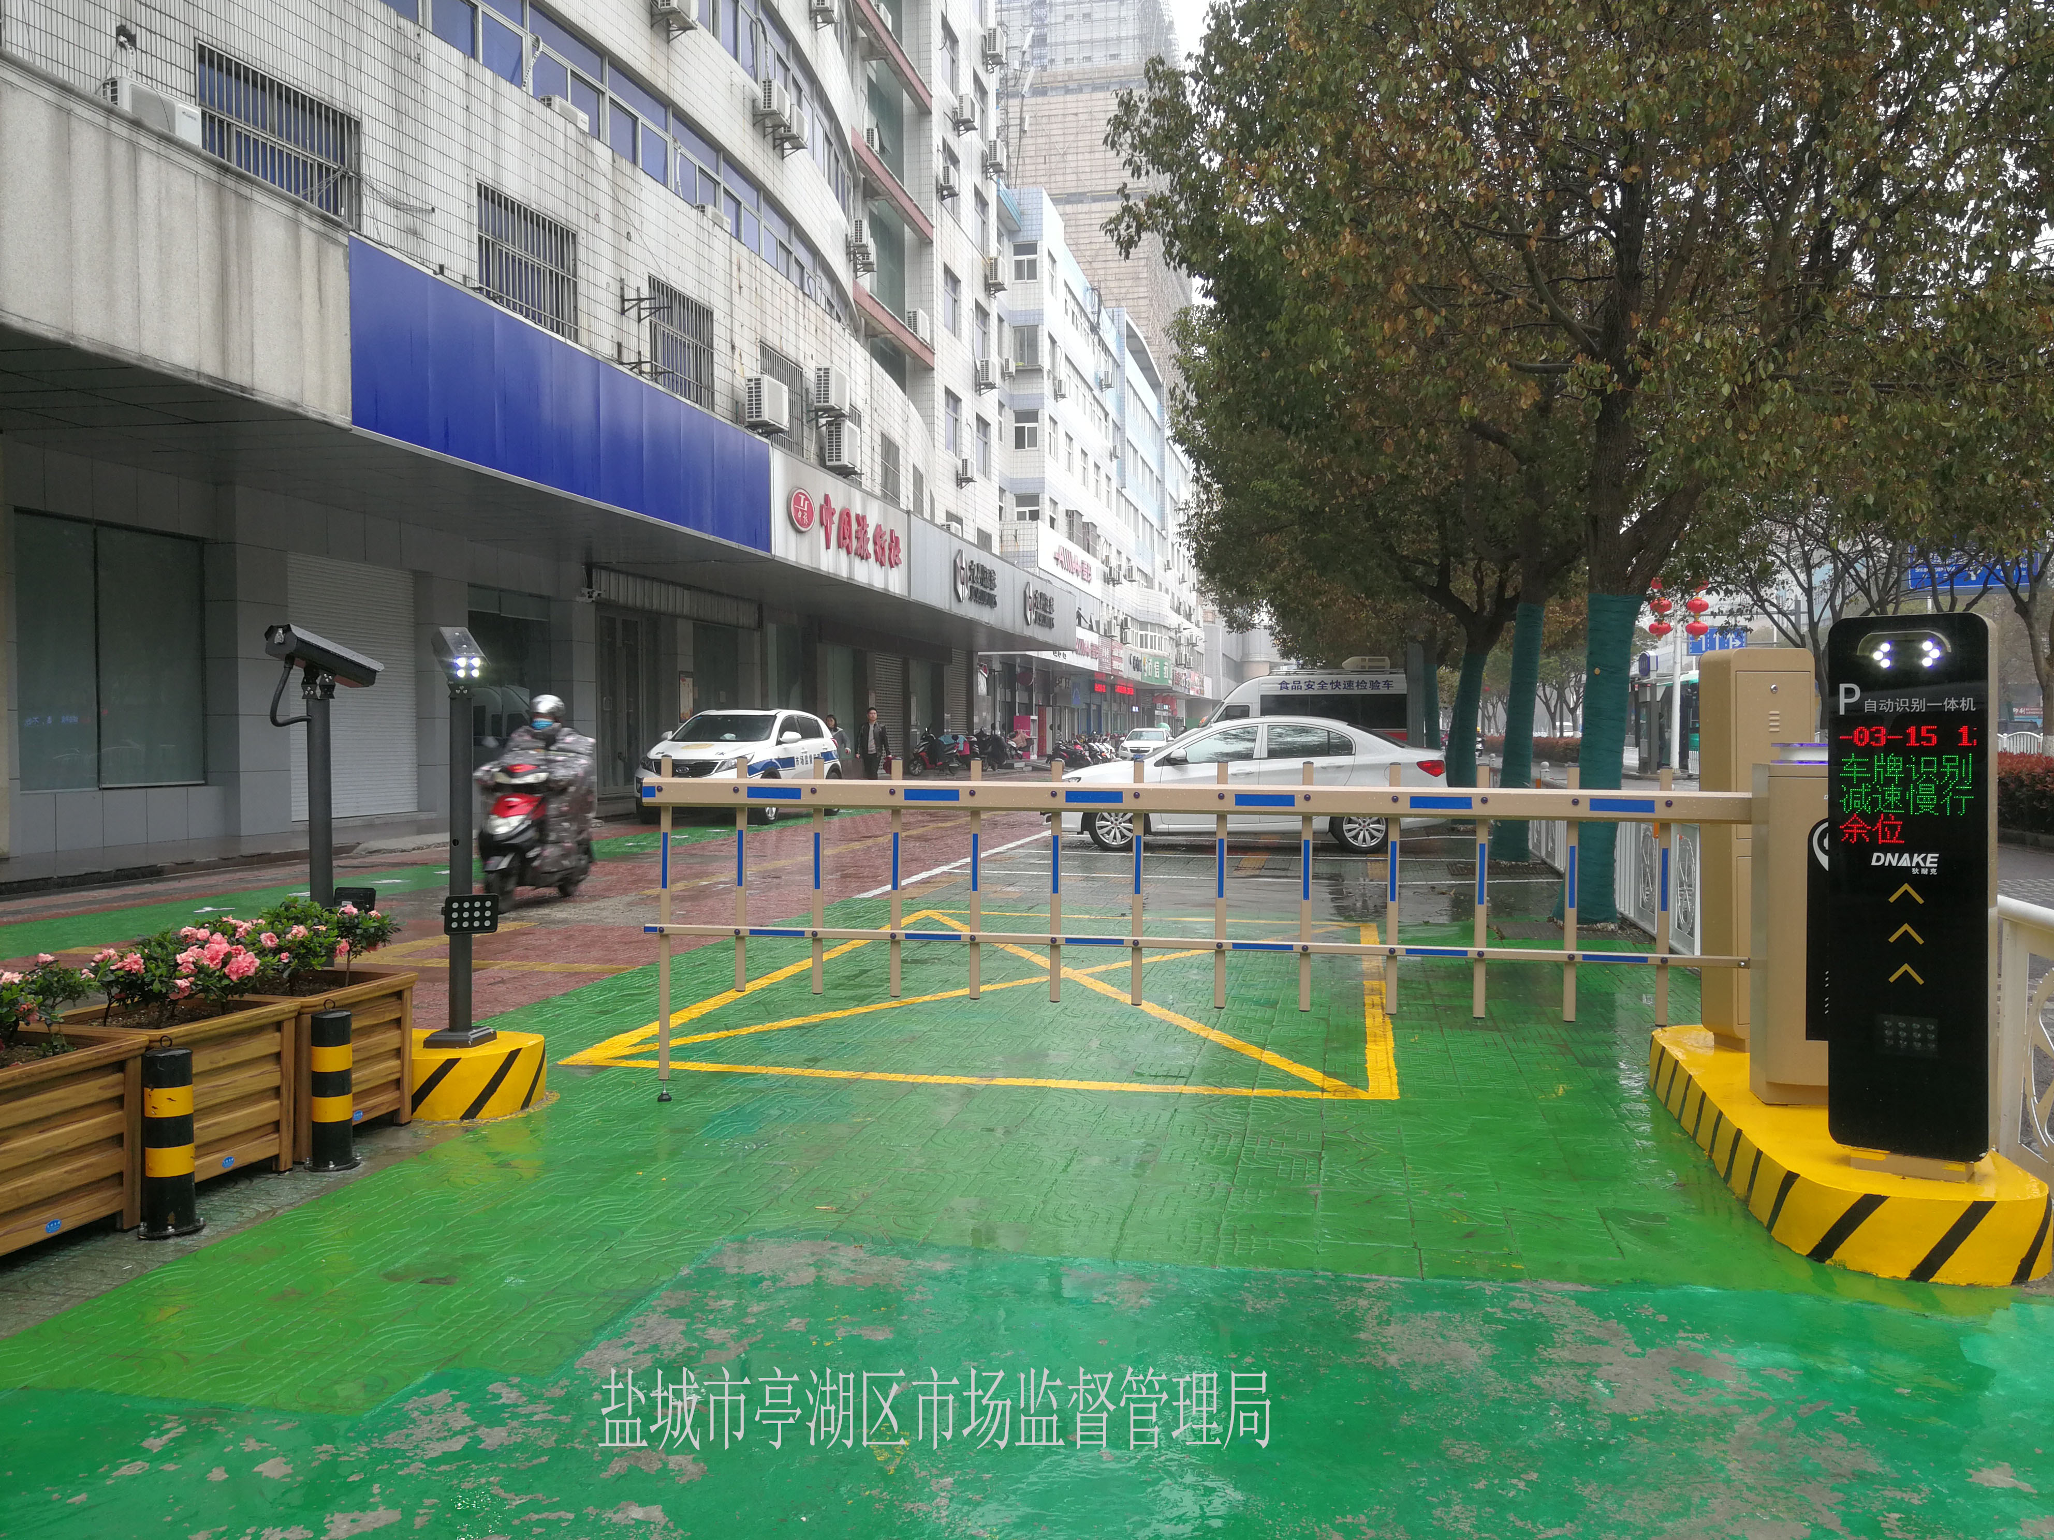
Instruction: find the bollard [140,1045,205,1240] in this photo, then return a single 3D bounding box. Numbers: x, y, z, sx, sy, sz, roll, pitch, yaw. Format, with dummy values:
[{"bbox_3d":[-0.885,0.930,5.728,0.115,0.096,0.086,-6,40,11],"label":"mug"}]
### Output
[{"bbox_3d":[-2.321,0.999,4.345,0.155,0.490,0.155,-1,2,-28],"label":"bollard"}]

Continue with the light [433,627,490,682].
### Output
[{"bbox_3d":[-2.105,-0.429,5.944,0.120,0.120,0.370,-1,21,-29],"label":"light"}]

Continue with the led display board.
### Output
[{"bbox_3d":[2.290,0.289,4.142,0.360,1.380,0.200,1,2,35],"label":"led display board"}]

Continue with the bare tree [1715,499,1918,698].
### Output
[{"bbox_3d":[14.764,-2.313,29.953,3.800,5.800,3.800,0,1,12],"label":"bare tree"}]

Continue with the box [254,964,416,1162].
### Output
[{"bbox_3d":[-2.477,0.970,5.366,0.600,0.500,0.600,0,1,14],"label":"box"}]

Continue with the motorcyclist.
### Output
[{"bbox_3d":[-3.828,0.227,12.594,0.700,1.640,1.700,0,1,5],"label":"motorcyclist"}]

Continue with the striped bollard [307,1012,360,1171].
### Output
[{"bbox_3d":[-2.160,0.984,4.980,0.155,0.490,0.155,-1,2,-24],"label":"striped bollard"}]

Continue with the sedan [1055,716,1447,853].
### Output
[{"bbox_3d":[2.540,0.152,18.429,4.480,1.480,1.800,0,1,7],"label":"sedan"}]

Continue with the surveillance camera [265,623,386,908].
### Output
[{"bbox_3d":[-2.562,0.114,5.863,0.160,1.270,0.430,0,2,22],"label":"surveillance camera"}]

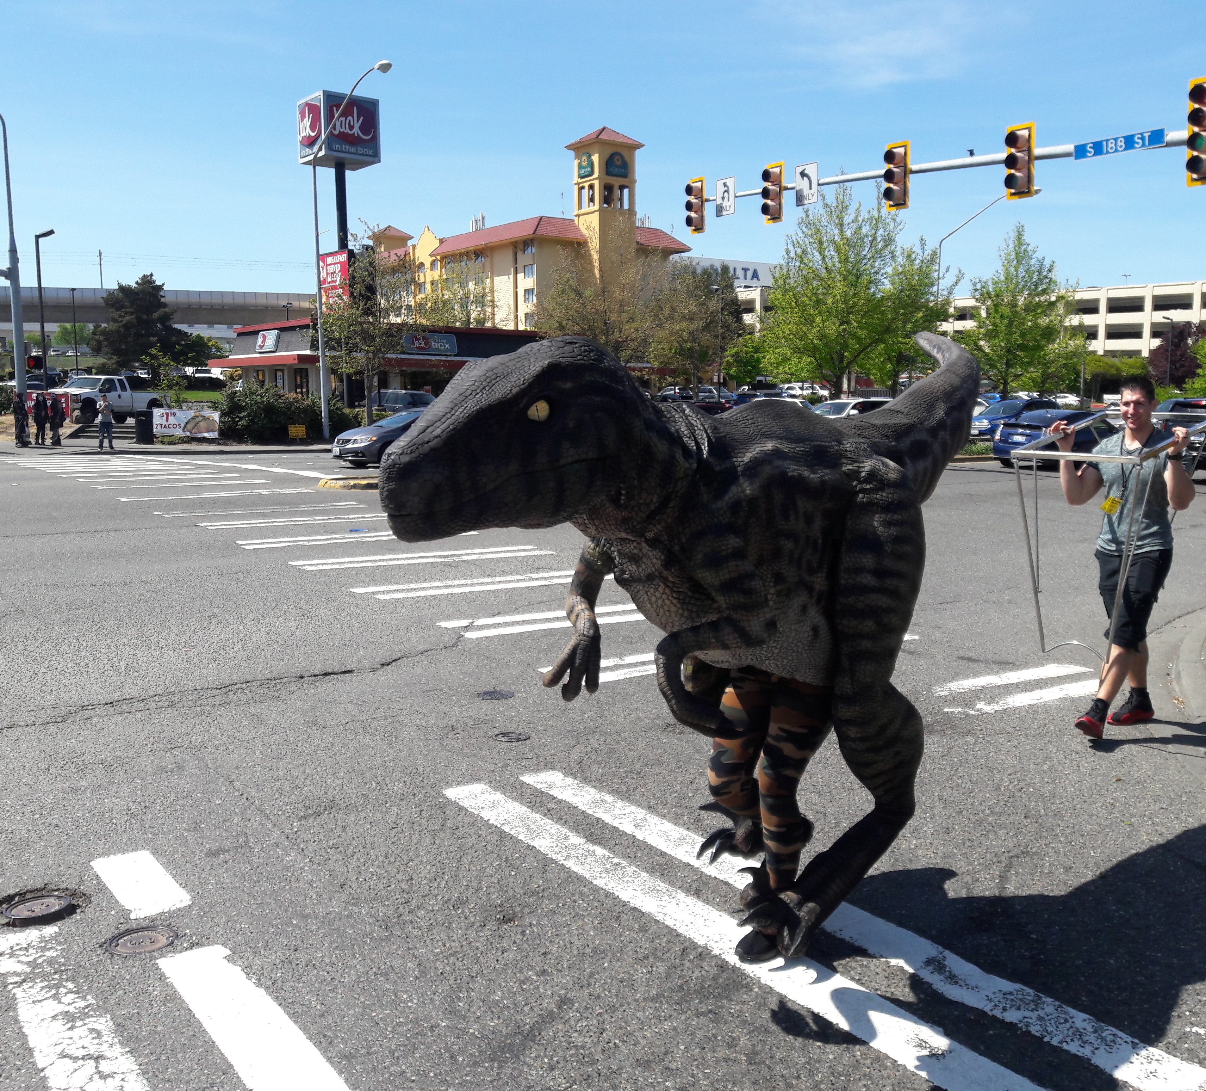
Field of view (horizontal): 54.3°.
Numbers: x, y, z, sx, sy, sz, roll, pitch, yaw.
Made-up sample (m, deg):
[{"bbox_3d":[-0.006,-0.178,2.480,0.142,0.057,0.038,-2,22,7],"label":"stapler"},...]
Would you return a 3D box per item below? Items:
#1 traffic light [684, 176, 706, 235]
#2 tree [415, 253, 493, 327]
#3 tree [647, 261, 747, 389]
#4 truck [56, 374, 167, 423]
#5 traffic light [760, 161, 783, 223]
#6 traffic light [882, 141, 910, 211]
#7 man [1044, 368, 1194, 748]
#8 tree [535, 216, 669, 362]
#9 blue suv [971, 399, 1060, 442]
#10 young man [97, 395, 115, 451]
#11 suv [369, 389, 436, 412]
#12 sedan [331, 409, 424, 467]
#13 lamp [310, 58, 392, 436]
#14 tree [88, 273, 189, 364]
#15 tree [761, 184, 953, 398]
[{"bbox_3d":[2.284,-8.343,28.925,0.400,1.310,0.600,-5,8,-33],"label":"traffic light"},{"bbox_3d":[-11.127,-16.458,87.363,5.700,10.300,5.700,-1,7,-7],"label":"tree"},{"bbox_3d":[4.125,-8.871,51.941,4.200,7.033,4.200,0,7,0],"label":"tree"},{"bbox_3d":[-21.123,-6.228,50.300,2.050,2.000,5.900,3,7,24],"label":"truck"},{"bbox_3d":[3.846,-7.987,26.702,0.400,1.310,0.600,-5,8,-33],"label":"traffic light"},{"bbox_3d":[5.910,-7.424,23.671,0.400,1.300,0.590,-6,9,-36],"label":"traffic light"},{"bbox_3d":[2.597,0.047,5.888,0.680,1.760,0.520,5,9,35],"label":"man"},{"bbox_3d":[0.047,-8.702,46.514,5.300,8.206,5.000,0,7,0],"label":"tree"},{"bbox_3d":[14.523,-4.258,41.509,4.530,1.680,1.900,-5,9,-39],"label":"blue suv"},{"bbox_3d":[-15.665,-3.869,37.110,0.550,1.760,0.400,-3,8,-23],"label":"young man"},{"bbox_3d":[-8.600,-6.236,54.250,1.880,1.800,4.850,-7,10,-44],"label":"suv"},{"bbox_3d":[-4.667,-2.738,30.034,4.560,1.435,1.770,-6,9,-39],"label":"sedan"},{"bbox_3d":[-7.667,-8.756,36.593,0.420,10.971,4.798,-6,9,-40],"label":"lamp"},{"bbox_3d":[-29.397,-13.699,74.570,6.300,6.950,6.300,-3,8,-21],"label":"tree"},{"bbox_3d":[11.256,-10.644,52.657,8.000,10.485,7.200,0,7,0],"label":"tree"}]

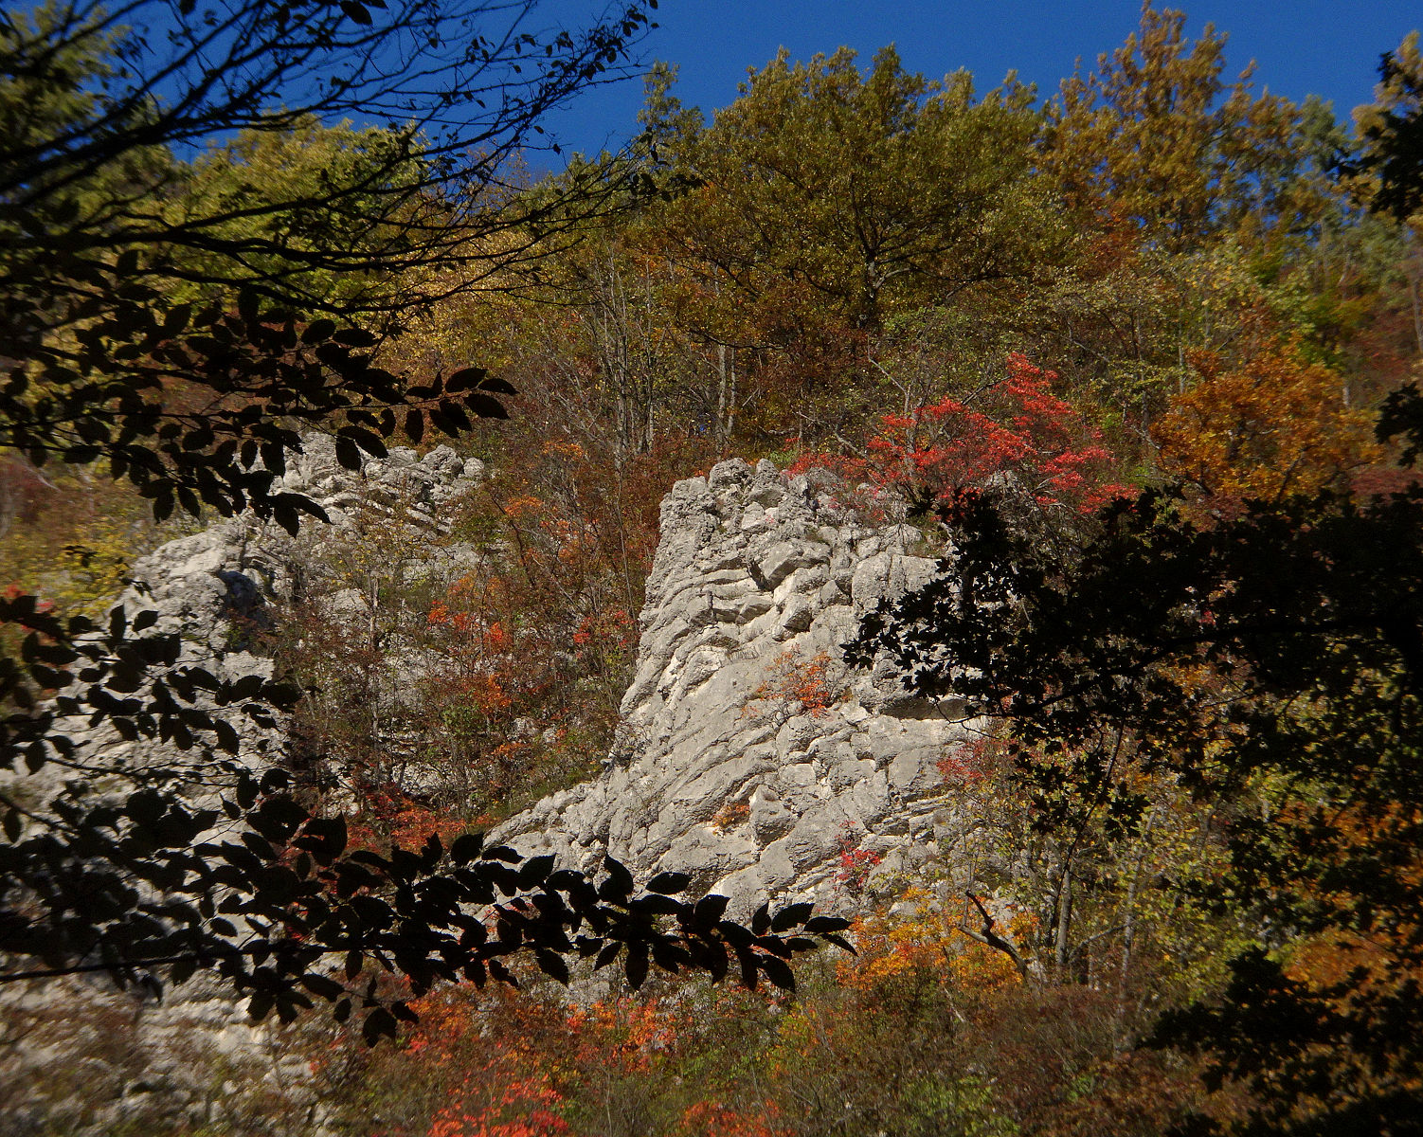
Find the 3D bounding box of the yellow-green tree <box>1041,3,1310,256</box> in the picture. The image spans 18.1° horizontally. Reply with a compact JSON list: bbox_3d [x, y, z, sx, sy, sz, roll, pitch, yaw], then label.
[{"bbox_3d":[10.280,-9.230,99.041,6.000,7.000,5.800,-2,-16,6],"label":"yellow-green tree"}]

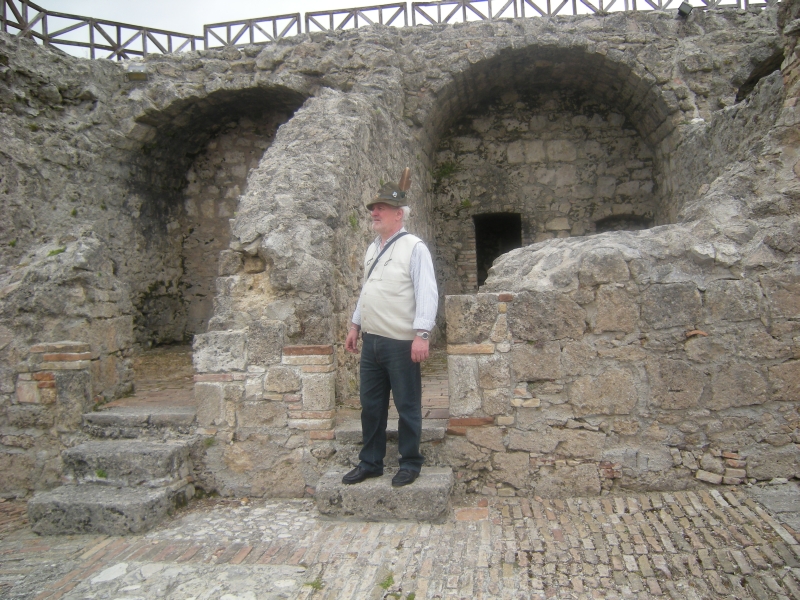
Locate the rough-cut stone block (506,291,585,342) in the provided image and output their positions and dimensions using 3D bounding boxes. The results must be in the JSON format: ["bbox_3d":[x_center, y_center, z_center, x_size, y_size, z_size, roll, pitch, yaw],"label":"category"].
[{"bbox_3d":[0.909,0.096,4.135,0.469,0.309,0.270,-2,3,4],"label":"rough-cut stone block"}]

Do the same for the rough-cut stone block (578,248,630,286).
[{"bbox_3d":[1.291,-0.208,4.205,0.316,0.233,0.240,0,3,0],"label":"rough-cut stone block"}]

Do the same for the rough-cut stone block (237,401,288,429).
[{"bbox_3d":[-0.864,0.711,4.175,0.302,0.176,0.220,-2,4,0],"label":"rough-cut stone block"}]

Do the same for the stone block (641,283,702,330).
[{"bbox_3d":[1.678,0.030,4.135,0.383,0.297,0.270,-2,4,0],"label":"stone block"}]

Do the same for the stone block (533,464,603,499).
[{"bbox_3d":[1.030,1.094,4.061,0.386,0.195,0.260,-1,3,4],"label":"stone block"}]

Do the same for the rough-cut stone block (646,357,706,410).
[{"bbox_3d":[1.721,0.509,4.163,0.373,0.336,0.270,-2,4,0],"label":"rough-cut stone block"}]

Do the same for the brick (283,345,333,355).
[{"bbox_3d":[-0.563,0.307,4.073,0.313,0.050,0.160,-1,3,4],"label":"brick"}]

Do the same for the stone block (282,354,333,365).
[{"bbox_3d":[-0.576,0.364,4.114,0.311,0.062,0.170,-2,4,0],"label":"stone block"}]

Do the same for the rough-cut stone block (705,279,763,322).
[{"bbox_3d":[2.044,-0.003,4.075,0.344,0.258,0.250,-2,3,4],"label":"rough-cut stone block"}]

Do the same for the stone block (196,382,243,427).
[{"bbox_3d":[-1.134,0.651,4.177,0.289,0.279,0.220,0,3,0],"label":"stone block"}]

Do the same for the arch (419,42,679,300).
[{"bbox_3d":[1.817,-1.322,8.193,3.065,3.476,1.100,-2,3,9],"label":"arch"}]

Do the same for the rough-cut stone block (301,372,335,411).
[{"bbox_3d":[-0.499,0.564,4.124,0.196,0.231,0.240,-1,3,4],"label":"rough-cut stone block"}]

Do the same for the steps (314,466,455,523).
[{"bbox_3d":[-0.072,1.144,3.864,0.754,0.191,0.380,-1,3,5],"label":"steps"}]

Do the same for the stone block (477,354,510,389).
[{"bbox_3d":[0.579,0.435,4.108,0.211,0.211,0.200,-2,4,0],"label":"stone block"}]

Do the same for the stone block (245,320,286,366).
[{"bbox_3d":[-0.846,0.268,4.178,0.239,0.290,0.220,0,3,0],"label":"stone block"}]

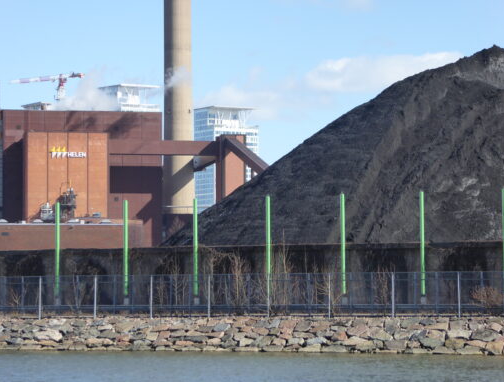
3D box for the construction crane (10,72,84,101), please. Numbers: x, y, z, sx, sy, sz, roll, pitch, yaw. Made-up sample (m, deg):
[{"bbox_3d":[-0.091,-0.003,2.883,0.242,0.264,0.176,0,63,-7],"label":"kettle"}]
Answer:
[{"bbox_3d":[-132.963,-5.699,1286.220,65.000,140.000,3.500,-3,-4,37],"label":"construction crane"}]

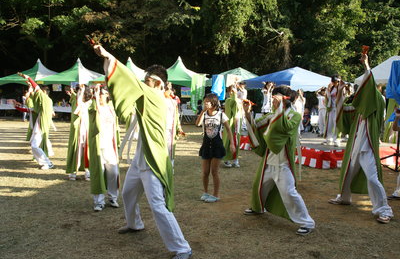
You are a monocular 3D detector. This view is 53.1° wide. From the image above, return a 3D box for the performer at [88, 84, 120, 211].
[{"bbox_3d":[-1.170,0.214,4.954,0.430,1.540,0.410,1,6,8],"label":"performer"}]

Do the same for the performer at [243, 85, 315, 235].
[{"bbox_3d":[0.820,0.273,4.407,0.860,1.530,0.660,4,7,35],"label":"performer"}]

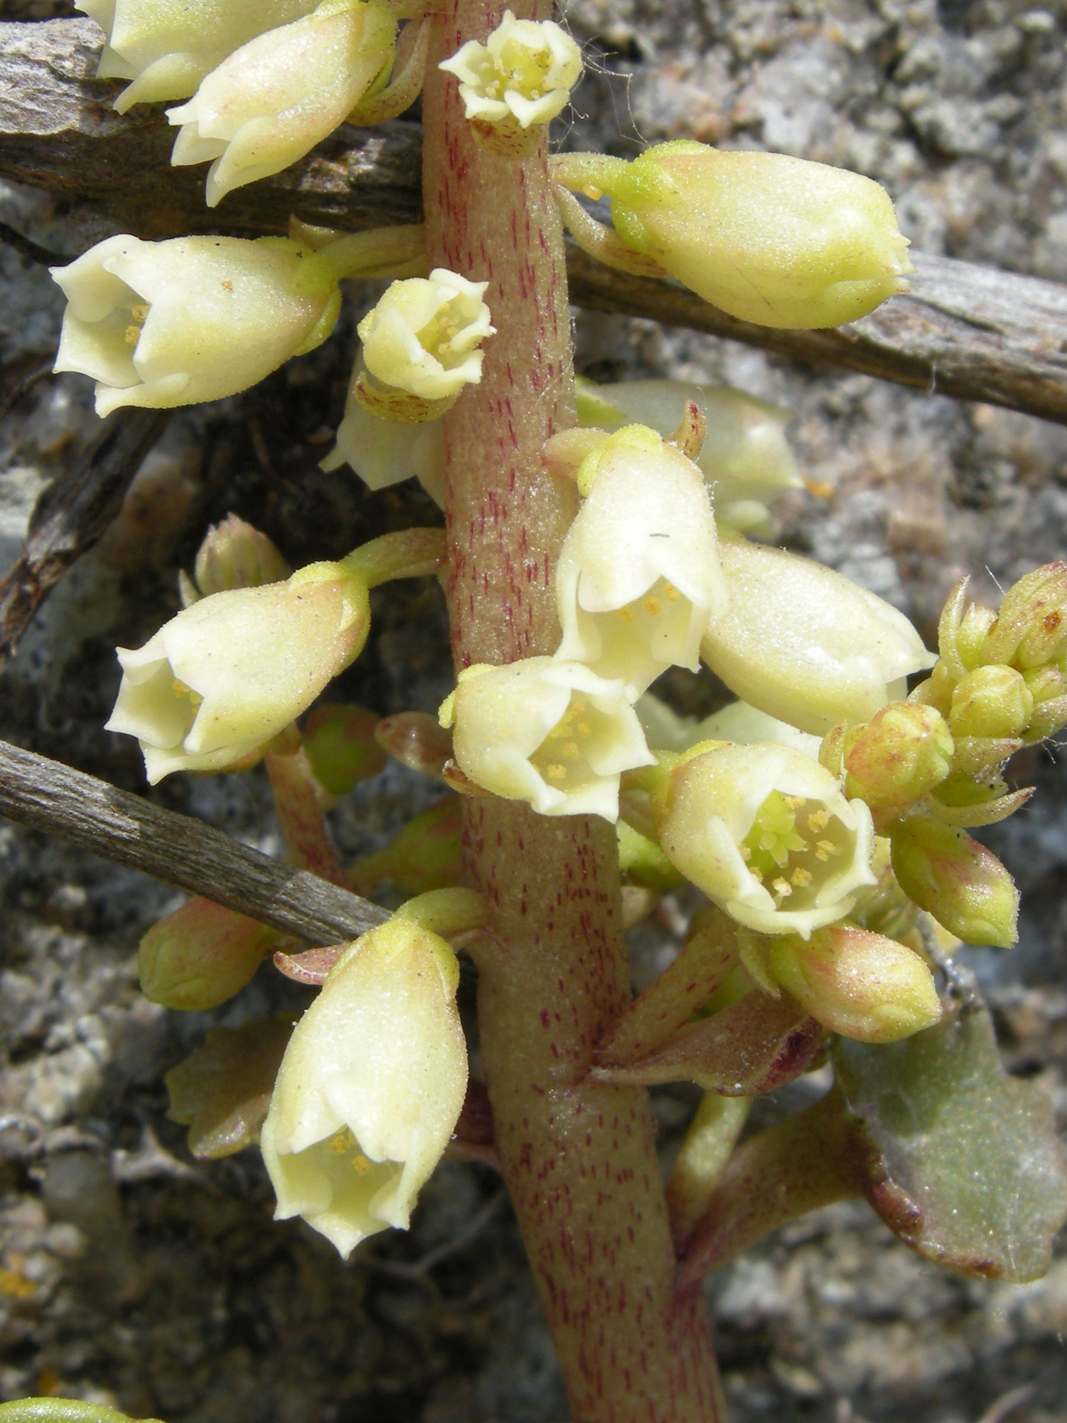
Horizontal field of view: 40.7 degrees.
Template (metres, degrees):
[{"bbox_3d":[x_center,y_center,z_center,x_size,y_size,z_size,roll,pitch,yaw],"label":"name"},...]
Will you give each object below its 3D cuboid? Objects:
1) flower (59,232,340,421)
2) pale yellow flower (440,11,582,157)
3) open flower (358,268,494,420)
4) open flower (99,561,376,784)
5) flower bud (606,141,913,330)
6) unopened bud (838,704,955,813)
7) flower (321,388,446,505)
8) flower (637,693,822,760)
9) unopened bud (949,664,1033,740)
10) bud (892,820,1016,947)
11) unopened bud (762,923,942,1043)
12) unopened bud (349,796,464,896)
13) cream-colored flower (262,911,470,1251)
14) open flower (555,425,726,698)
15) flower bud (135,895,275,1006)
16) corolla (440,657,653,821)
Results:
[{"bbox_3d":[-0.010,-0.012,0.044,0.008,0.005,0.005,-16,19,-25],"label":"flower"},{"bbox_3d":[-0.001,-0.017,0.041,0.004,0.004,0.004,-3,1,0],"label":"pale yellow flower"},{"bbox_3d":[-0.004,-0.011,0.043,0.004,0.004,0.005,-13,4,-29],"label":"open flower"},{"bbox_3d":[-0.008,-0.002,0.044,0.008,0.005,0.005,-30,26,-27],"label":"open flower"},{"bbox_3d":[0.007,-0.015,0.045,0.009,0.005,0.005,16,24,5],"label":"flower bud"},{"bbox_3d":[0.011,0.001,0.043,0.003,0.003,0.004,-18,-9,-44],"label":"unopened bud"},{"bbox_3d":[-0.004,-0.010,0.049,0.004,0.007,0.004,1,16,-42],"label":"flower"},{"bbox_3d":[0.007,0.002,0.050,0.008,0.005,0.005,28,6,-18],"label":"flower"},{"bbox_3d":[0.014,0.000,0.044,0.002,0.002,0.003,-16,-4,-41],"label":"unopened bud"},{"bbox_3d":[0.013,0.005,0.043,0.005,0.003,0.003,47,34,15],"label":"bud"},{"bbox_3d":[0.010,0.008,0.045,0.006,0.003,0.003,23,28,18],"label":"unopened bud"},{"bbox_3d":[-0.003,0.005,0.051,0.005,0.003,0.003,-28,21,6],"label":"unopened bud"},{"bbox_3d":[-0.005,0.011,0.043,0.005,0.005,0.010,3,54,21],"label":"cream-colored flower"},{"bbox_3d":[0.003,-0.005,0.043,0.005,0.005,0.009,-1,55,-1],"label":"open flower"},{"bbox_3d":[-0.011,0.008,0.049,0.005,0.003,0.003,-31,22,-12],"label":"flower bud"},{"bbox_3d":[0.000,0.001,0.043,0.004,0.004,0.007,-15,17,-33],"label":"corolla"}]

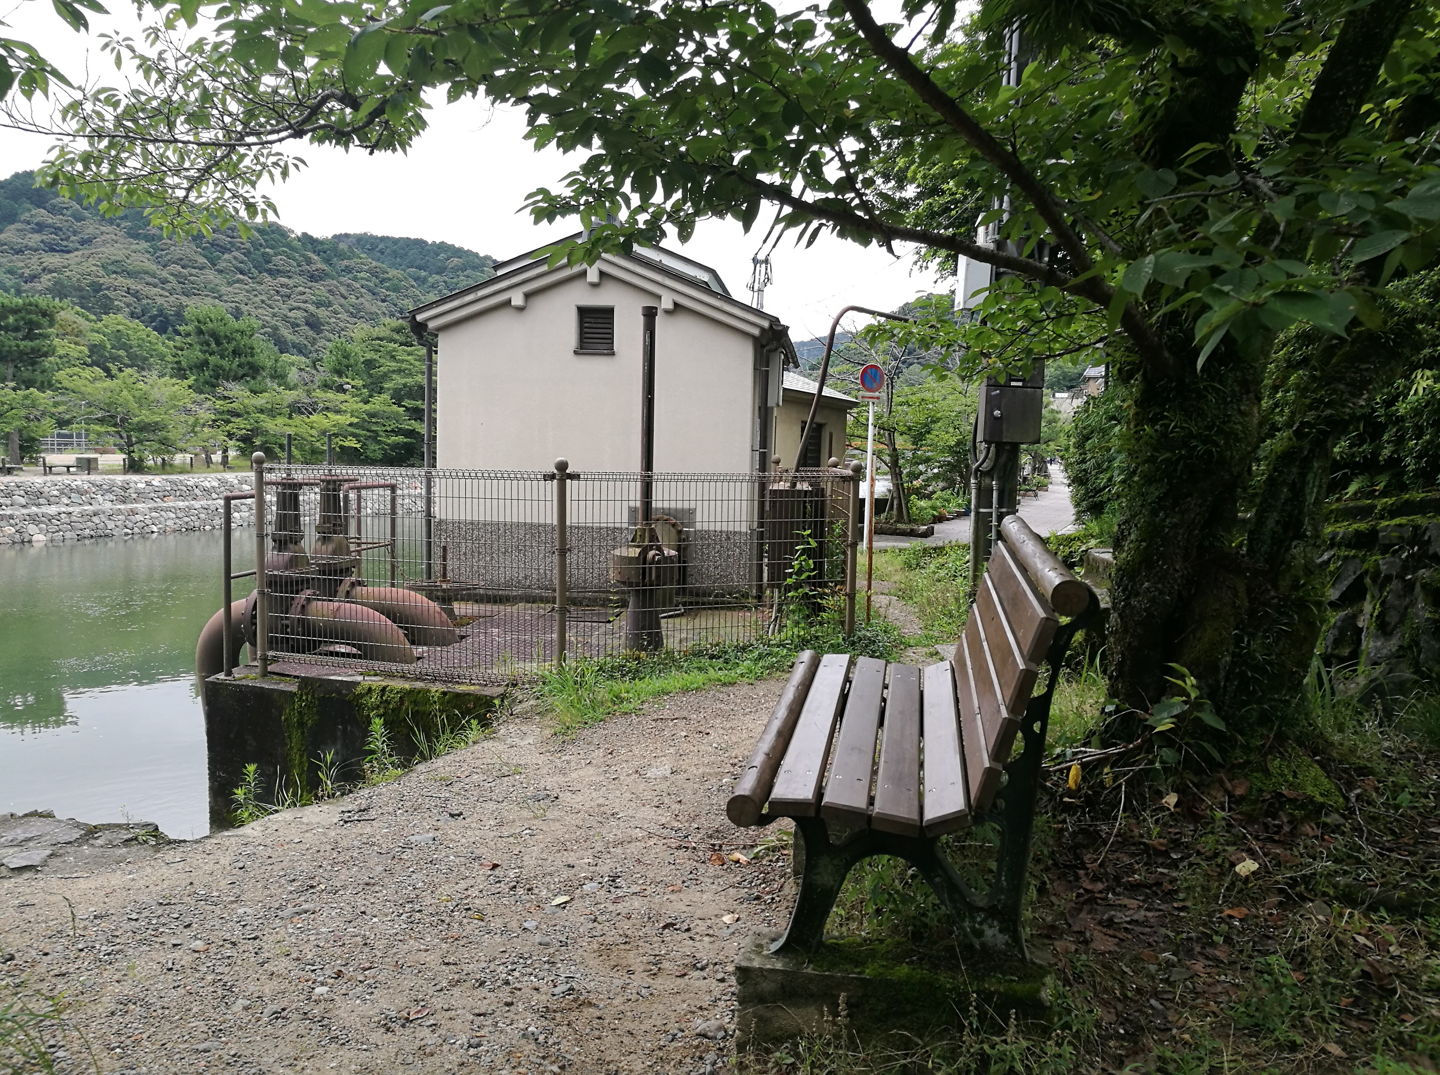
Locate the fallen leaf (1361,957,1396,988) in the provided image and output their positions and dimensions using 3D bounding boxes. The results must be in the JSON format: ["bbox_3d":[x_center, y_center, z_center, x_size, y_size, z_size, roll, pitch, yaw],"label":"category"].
[{"bbox_3d":[1.466,0.968,2.500,0.055,0.025,0.075,-2,7,-32],"label":"fallen leaf"}]

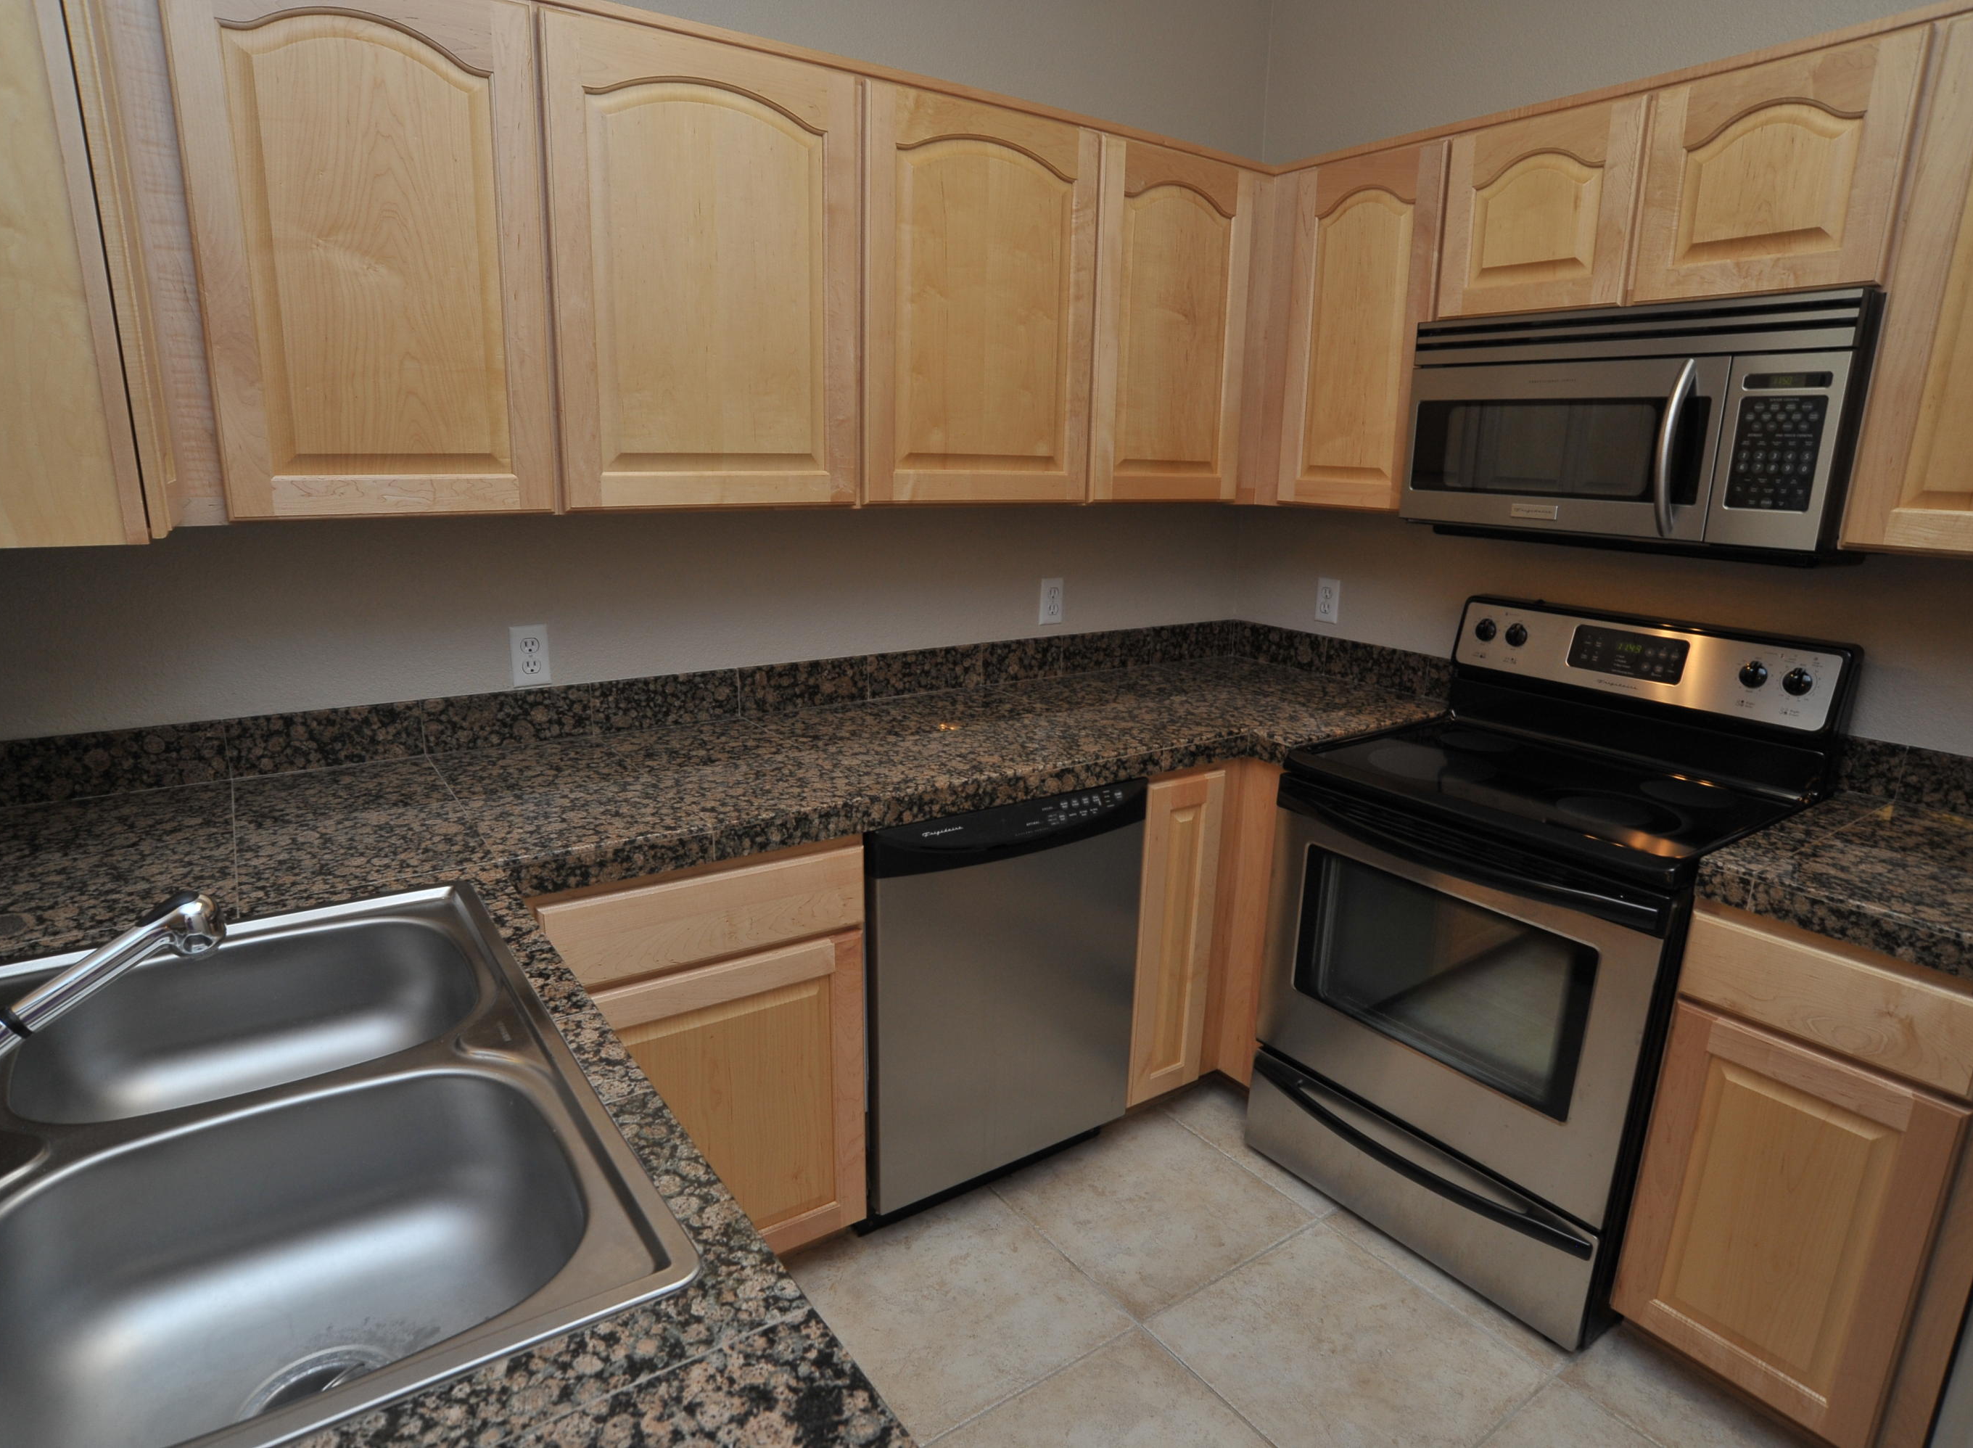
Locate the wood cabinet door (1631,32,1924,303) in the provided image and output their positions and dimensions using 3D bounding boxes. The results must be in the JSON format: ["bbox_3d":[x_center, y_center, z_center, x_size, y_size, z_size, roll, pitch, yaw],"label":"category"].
[{"bbox_3d":[1.247,-0.867,1.740,0.020,0.340,0.366,-9,17,-34],"label":"wood cabinet door"}]

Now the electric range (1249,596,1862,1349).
[{"bbox_3d":[1.077,0.401,2.205,0.676,1.209,0.754,-8,17,-35],"label":"electric range"}]

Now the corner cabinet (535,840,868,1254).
[{"bbox_3d":[-0.606,0.575,2.012,0.577,0.880,0.620,-8,17,-35],"label":"corner cabinet"}]

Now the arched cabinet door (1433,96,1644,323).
[{"bbox_3d":[1.030,-0.948,2.041,0.020,0.340,0.366,-9,17,-34],"label":"arched cabinet door"}]

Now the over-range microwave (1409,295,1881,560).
[{"bbox_3d":[1.229,-0.547,2.042,0.413,0.408,0.756,-8,17,-35],"label":"over-range microwave"}]

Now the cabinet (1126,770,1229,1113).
[{"bbox_3d":[0.399,0.469,2.345,0.229,0.738,0.022,-8,17,-35],"label":"cabinet"}]

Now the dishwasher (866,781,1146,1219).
[{"bbox_3d":[-0.107,0.496,2.330,0.612,0.848,0.605,-8,17,-35],"label":"dishwasher"}]

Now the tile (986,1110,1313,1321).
[{"bbox_3d":[0.332,0.991,2.271,0.503,0.010,0.503,-8,17,-35],"label":"tile"}]

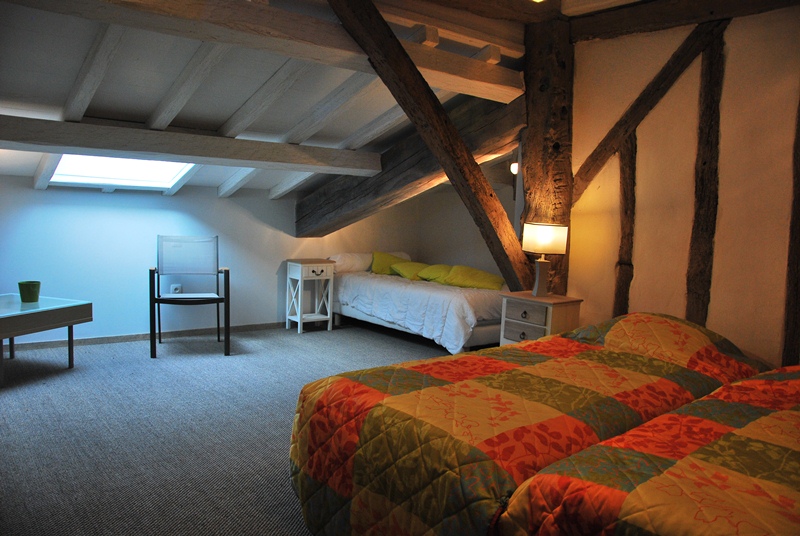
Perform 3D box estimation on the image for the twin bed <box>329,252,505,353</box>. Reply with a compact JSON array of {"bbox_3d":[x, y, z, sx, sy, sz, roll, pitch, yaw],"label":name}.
[{"bbox_3d":[0.267,0.276,5.464,0.950,0.690,1.920,-2,6,-37],"label":"twin bed"}]

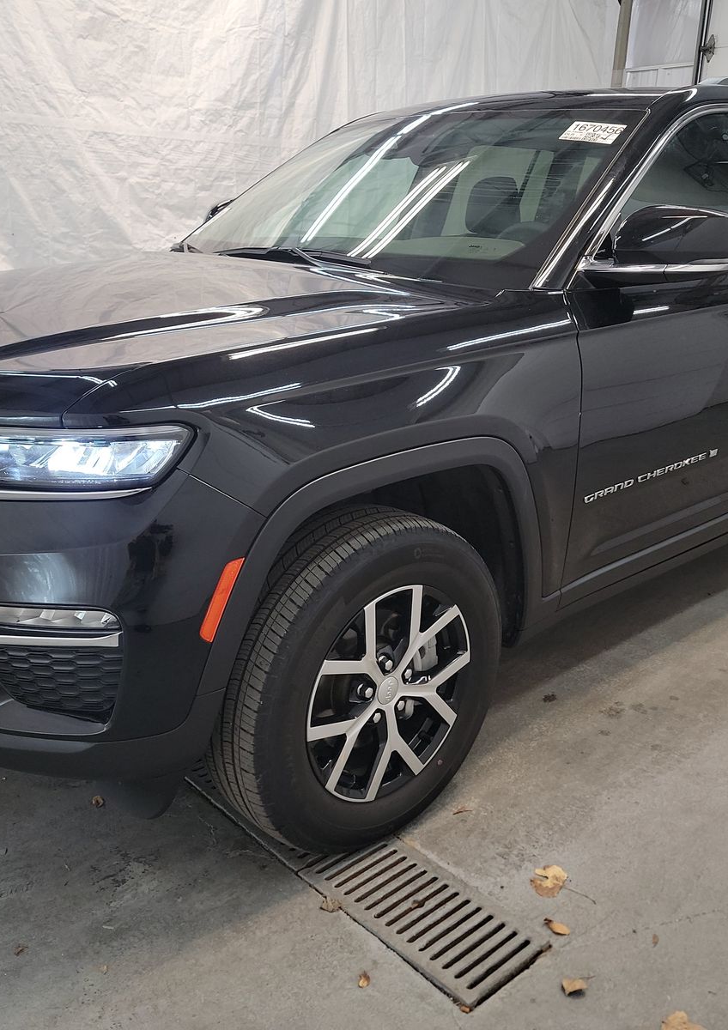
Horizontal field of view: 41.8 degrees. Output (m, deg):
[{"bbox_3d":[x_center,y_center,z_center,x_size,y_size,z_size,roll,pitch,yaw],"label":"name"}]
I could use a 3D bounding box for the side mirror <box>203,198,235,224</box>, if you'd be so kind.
[{"bbox_3d":[-0.529,-1.130,3.754,0.200,0.195,0.230,-15,23,-40],"label":"side mirror"}]

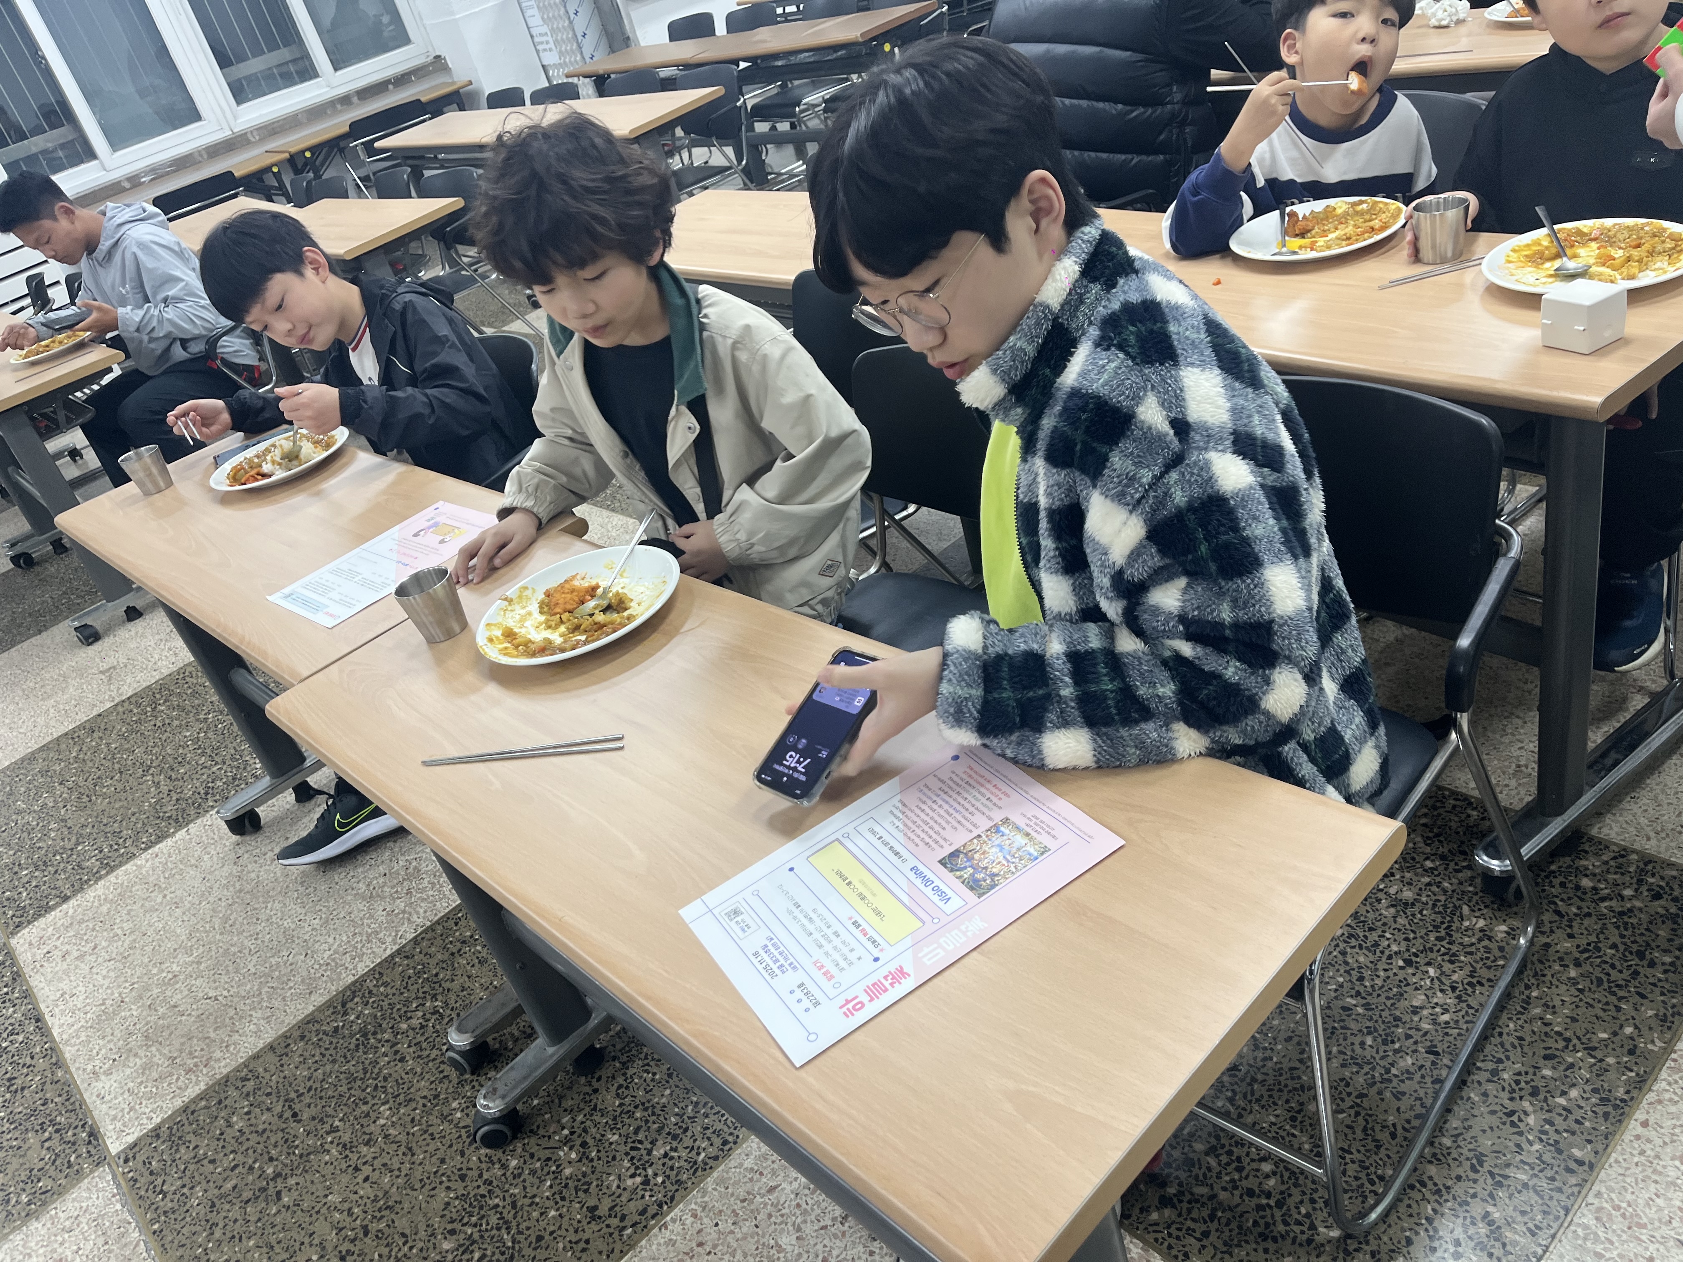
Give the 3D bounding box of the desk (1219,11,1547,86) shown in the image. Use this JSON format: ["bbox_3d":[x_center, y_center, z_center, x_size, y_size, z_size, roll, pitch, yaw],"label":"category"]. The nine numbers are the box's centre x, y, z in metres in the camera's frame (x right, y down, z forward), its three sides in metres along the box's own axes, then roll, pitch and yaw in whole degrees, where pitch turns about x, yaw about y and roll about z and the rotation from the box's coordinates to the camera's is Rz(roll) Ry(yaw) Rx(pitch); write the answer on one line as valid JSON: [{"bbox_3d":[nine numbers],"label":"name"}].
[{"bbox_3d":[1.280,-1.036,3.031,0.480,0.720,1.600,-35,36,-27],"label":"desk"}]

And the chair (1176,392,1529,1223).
[{"bbox_3d":[0.471,0.142,1.488,0.530,0.820,0.540,-37,37,-29],"label":"chair"}]

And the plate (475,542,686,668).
[{"bbox_3d":[-0.307,-0.024,1.500,0.257,0.027,0.257,-13,32,8],"label":"plate"}]

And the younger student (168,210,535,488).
[{"bbox_3d":[-0.885,-0.204,2.423,0.780,1.140,0.620,-32,34,-22],"label":"younger student"}]

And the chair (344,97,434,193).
[{"bbox_3d":[-2.448,-2.516,7.086,0.540,0.820,0.530,-37,37,-29],"label":"chair"}]

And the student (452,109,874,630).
[{"bbox_3d":[-0.128,-0.061,1.686,0.530,1.250,0.620,15,44,41],"label":"student"}]

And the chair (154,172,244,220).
[{"bbox_3d":[-3.184,-1.894,6.516,0.540,0.800,0.560,-37,36,-29],"label":"chair"}]

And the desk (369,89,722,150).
[{"bbox_3d":[-1.298,-1.901,5.653,0.480,0.720,2.350,-37,36,-28],"label":"desk"}]

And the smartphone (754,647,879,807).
[{"bbox_3d":[-0.013,0.085,1.125,0.076,0.012,0.152,15,65,47],"label":"smartphone"}]

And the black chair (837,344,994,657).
[{"bbox_3d":[0.166,0.033,1.848,0.560,0.800,0.540,-37,36,-29],"label":"black chair"}]

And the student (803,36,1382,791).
[{"bbox_3d":[0.260,0.071,1.261,0.700,1.280,0.520,-29,33,-18],"label":"student"}]

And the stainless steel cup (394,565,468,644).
[{"bbox_3d":[-0.500,-0.030,1.556,0.072,0.074,0.072,-13,32,8],"label":"stainless steel cup"}]

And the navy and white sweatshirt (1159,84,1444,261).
[{"bbox_3d":[0.818,-0.630,2.063,0.420,0.430,0.370,8,40,36],"label":"navy and white sweatshirt"}]

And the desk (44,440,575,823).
[{"bbox_3d":[-0.865,0.118,2.279,1.210,0.720,0.490,18,46,44],"label":"desk"}]

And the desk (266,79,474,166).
[{"bbox_3d":[-2.612,-2.650,7.447,1.200,0.740,0.450,-37,36,-29],"label":"desk"}]

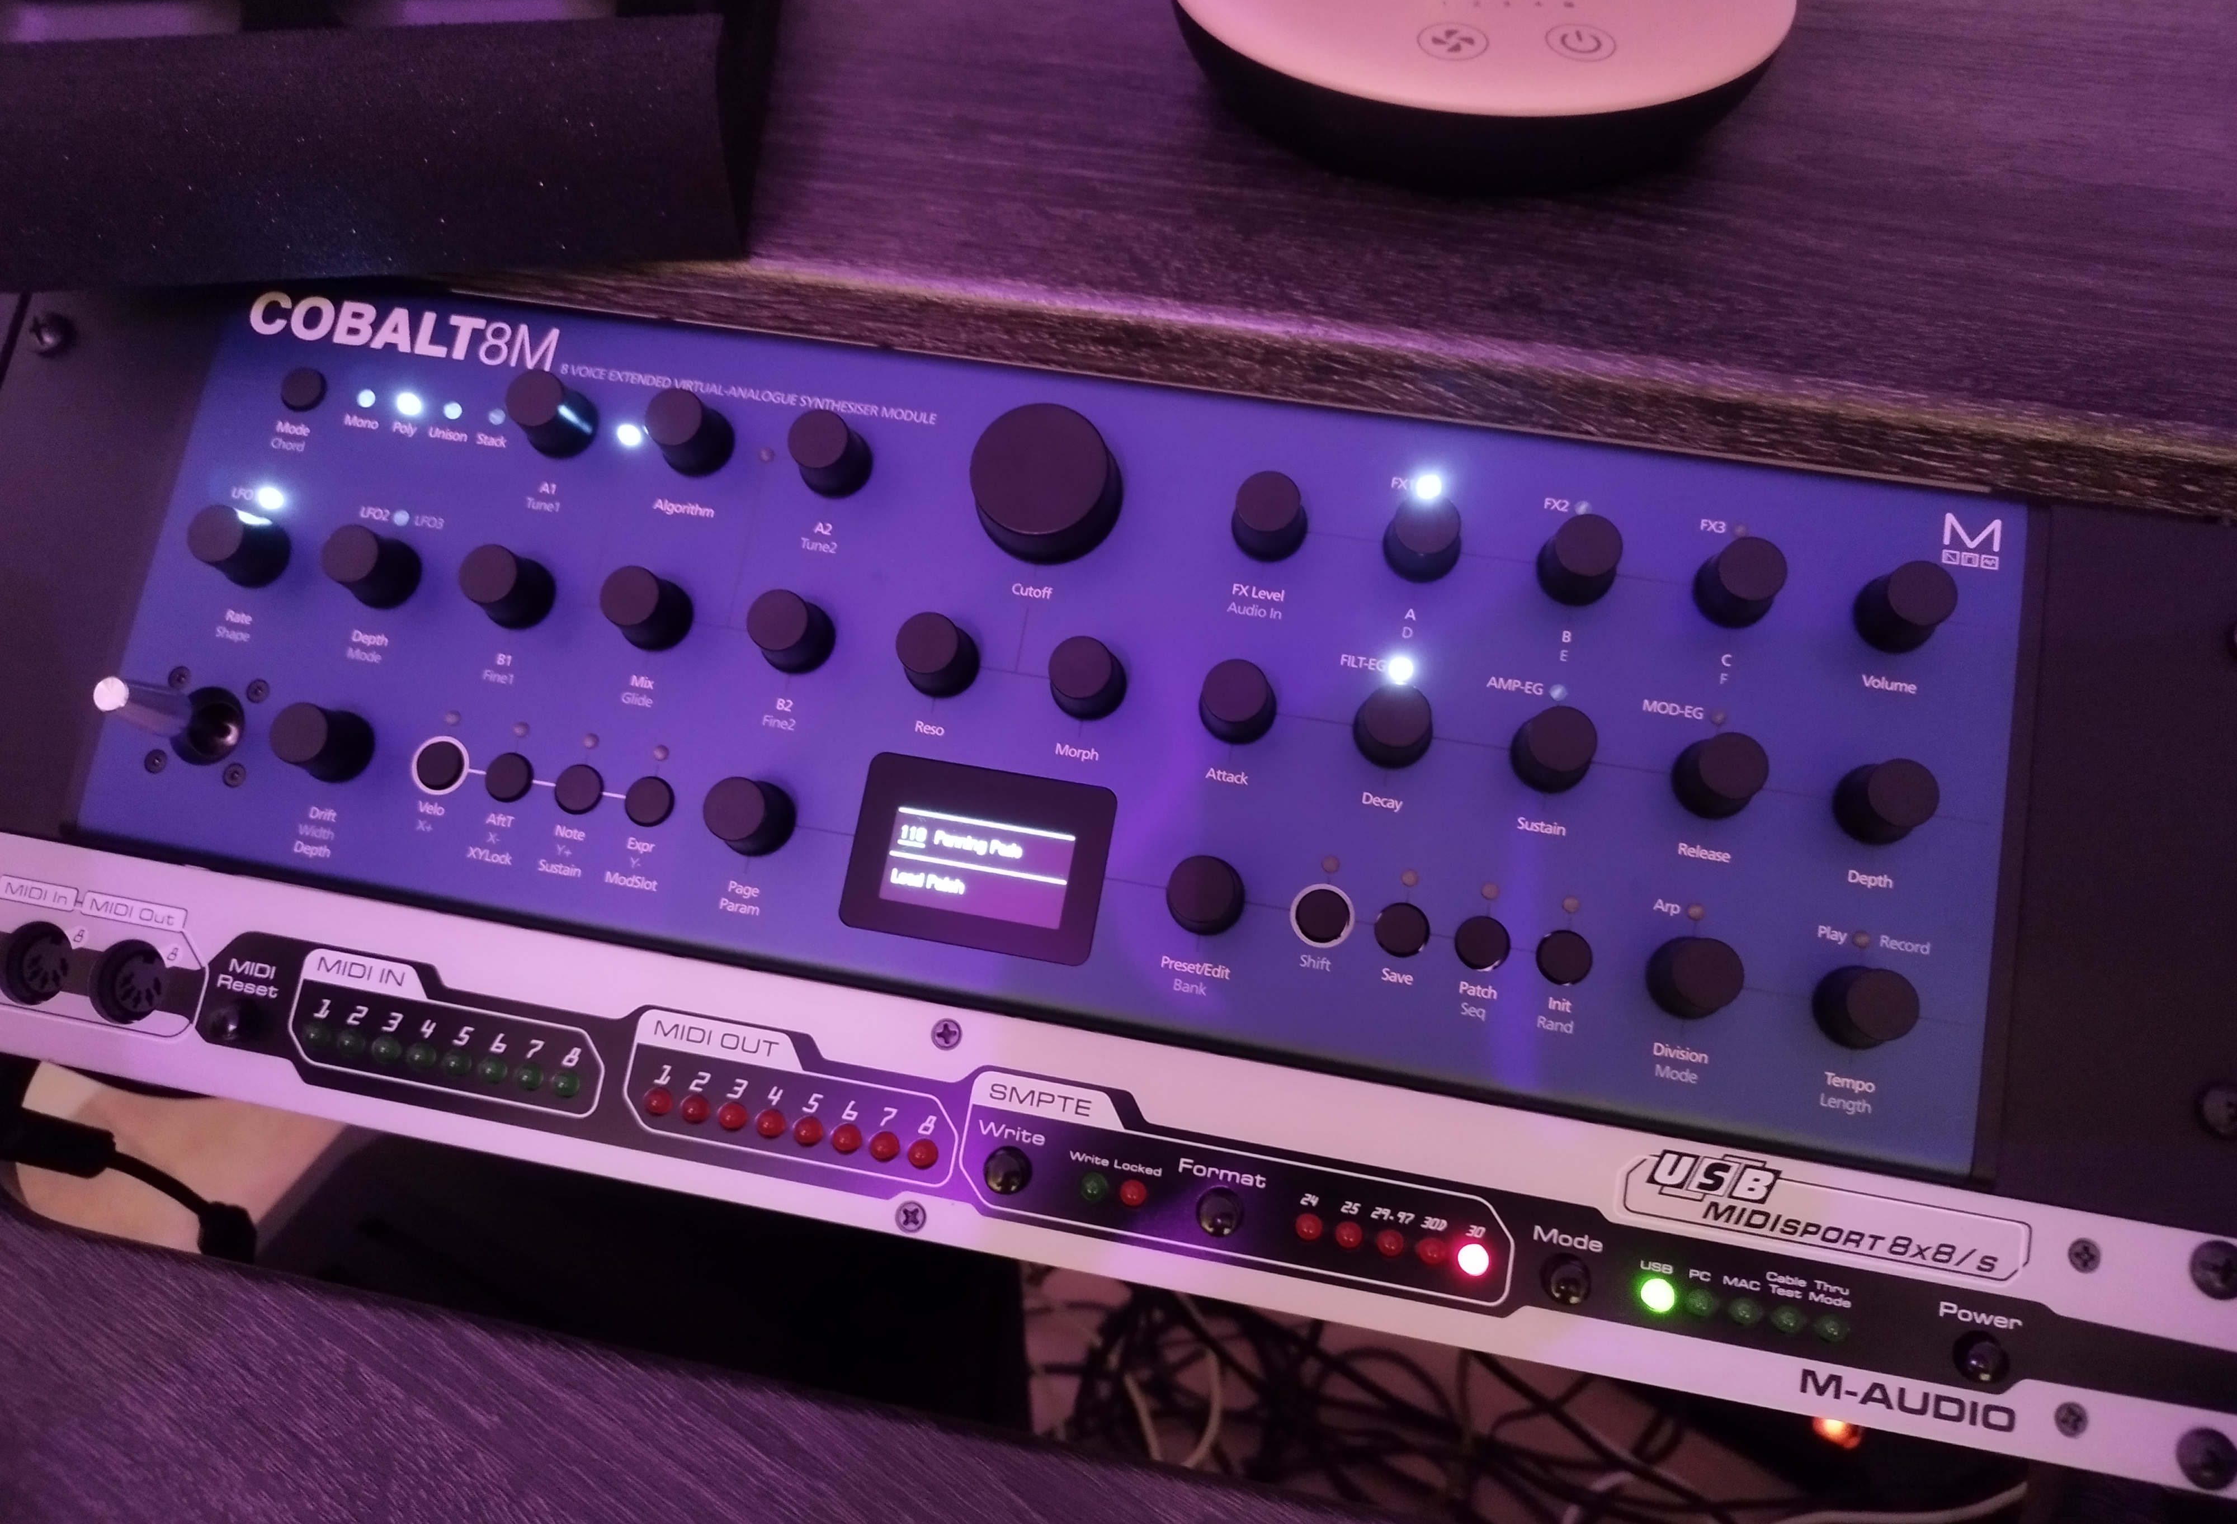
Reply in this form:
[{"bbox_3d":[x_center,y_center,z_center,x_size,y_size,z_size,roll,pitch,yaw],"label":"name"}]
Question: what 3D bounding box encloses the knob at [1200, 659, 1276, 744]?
[{"bbox_3d":[0.023,-0.012,0.303,0.016,0.014,0.016,-1,79,5],"label":"knob"}]

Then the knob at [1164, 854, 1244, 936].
[{"bbox_3d":[0.017,0.025,0.297,0.015,0.014,0.015,-1,79,5],"label":"knob"}]

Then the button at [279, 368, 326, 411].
[{"bbox_3d":[-0.178,-0.081,0.338,0.009,0.002,0.009,-1,79,5],"label":"button"}]

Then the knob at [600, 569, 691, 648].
[{"bbox_3d":[-0.097,-0.032,0.318,0.015,0.014,0.015,-1,79,4],"label":"knob"}]

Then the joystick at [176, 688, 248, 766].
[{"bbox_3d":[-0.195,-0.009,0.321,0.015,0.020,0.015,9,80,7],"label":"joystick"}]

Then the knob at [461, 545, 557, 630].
[{"bbox_3d":[-0.127,-0.037,0.321,0.016,0.014,0.016,-1,79,5],"label":"knob"}]

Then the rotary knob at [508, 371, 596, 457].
[{"bbox_3d":[-0.120,-0.074,0.327,0.016,0.014,0.016,9,80,7],"label":"rotary knob"}]

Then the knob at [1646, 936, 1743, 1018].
[{"bbox_3d":[0.106,0.039,0.284,0.015,0.014,0.015,-1,79,5],"label":"knob"}]

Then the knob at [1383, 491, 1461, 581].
[{"bbox_3d":[0.060,-0.044,0.304,0.015,0.014,0.015,-1,79,5],"label":"knob"}]

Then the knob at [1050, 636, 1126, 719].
[{"bbox_3d":[-0.007,-0.018,0.309,0.015,0.014,0.015,-1,79,4],"label":"knob"}]

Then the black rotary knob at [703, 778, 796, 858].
[{"bbox_3d":[-0.073,0.010,0.305,0.015,0.014,0.015,9,80,7],"label":"black rotary knob"}]

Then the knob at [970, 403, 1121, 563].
[{"bbox_3d":[-0.015,-0.057,0.315,0.031,0.014,0.031,9,80,7],"label":"knob"}]

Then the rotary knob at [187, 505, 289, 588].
[{"bbox_3d":[-0.186,-0.046,0.327,0.015,0.014,0.015,9,80,6],"label":"rotary knob"}]

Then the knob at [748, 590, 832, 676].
[{"bbox_3d":[-0.067,-0.027,0.315,0.015,0.014,0.015,-1,79,4],"label":"knob"}]

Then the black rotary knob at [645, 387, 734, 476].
[{"bbox_3d":[-0.090,-0.069,0.324,0.016,0.014,0.016,-1,79,5],"label":"black rotary knob"}]

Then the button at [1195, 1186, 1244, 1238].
[{"bbox_3d":[0.019,0.084,0.290,0.009,0.005,0.009,9,80,7],"label":"button"}]

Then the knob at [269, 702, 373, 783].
[{"bbox_3d":[-0.163,-0.004,0.316,0.015,0.014,0.015,-1,79,5],"label":"knob"}]

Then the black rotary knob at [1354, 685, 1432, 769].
[{"bbox_3d":[0.054,-0.008,0.303,0.015,0.014,0.015,-1,79,4],"label":"black rotary knob"}]

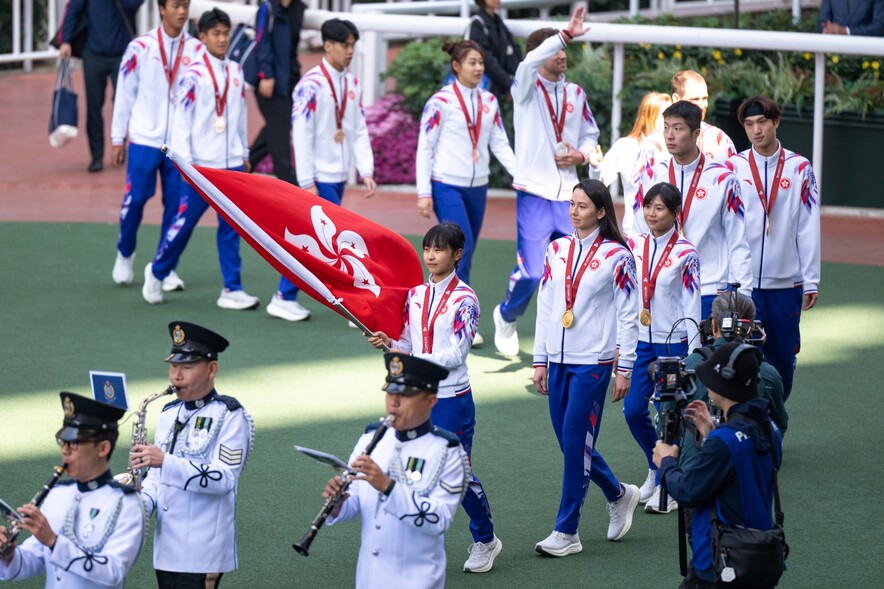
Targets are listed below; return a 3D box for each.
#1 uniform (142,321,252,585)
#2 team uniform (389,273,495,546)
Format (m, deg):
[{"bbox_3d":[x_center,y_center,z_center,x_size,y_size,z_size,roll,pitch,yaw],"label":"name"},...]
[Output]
[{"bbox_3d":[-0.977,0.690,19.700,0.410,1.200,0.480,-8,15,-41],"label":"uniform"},{"bbox_3d":[0.023,0.568,22.072,0.480,1.330,0.550,8,13,31],"label":"team uniform"}]

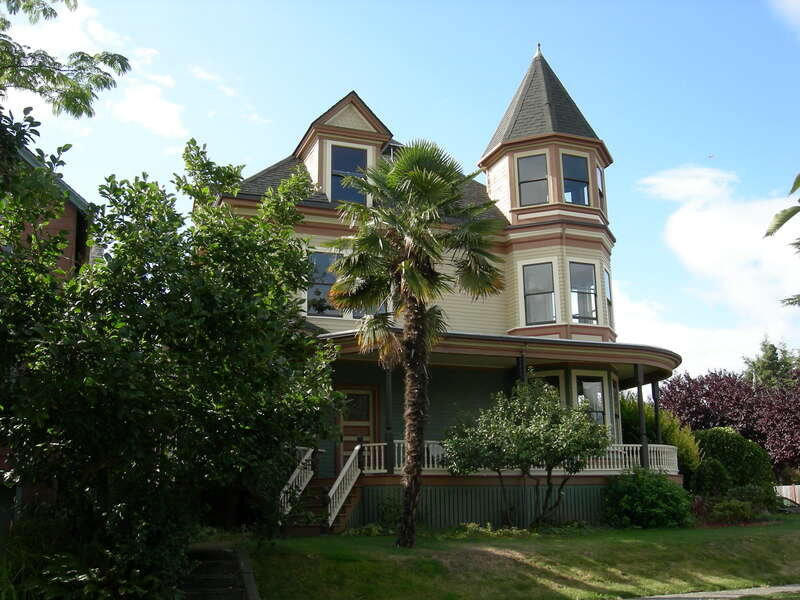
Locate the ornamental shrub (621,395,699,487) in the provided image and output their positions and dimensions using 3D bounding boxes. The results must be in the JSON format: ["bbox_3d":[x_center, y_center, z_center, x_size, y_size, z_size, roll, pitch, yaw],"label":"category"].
[{"bbox_3d":[8.318,4.866,26.570,2.630,3.690,2.500,-4,-13,17],"label":"ornamental shrub"}]

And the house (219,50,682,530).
[{"bbox_3d":[0.153,-0.441,26.147,13.100,14.070,14.300,4,-13,-22],"label":"house"}]

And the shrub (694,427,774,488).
[{"bbox_3d":[10.673,5.355,26.465,2.550,2.640,2.420,-5,-13,21],"label":"shrub"}]

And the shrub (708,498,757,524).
[{"bbox_3d":[7.984,5.056,19.984,1.150,0.560,1.090,-5,-13,21],"label":"shrub"}]

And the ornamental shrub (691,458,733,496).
[{"bbox_3d":[8.901,5.323,23.711,1.200,1.580,1.140,-5,-13,20],"label":"ornamental shrub"}]

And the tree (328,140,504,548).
[{"bbox_3d":[0.335,0.616,15.516,3.360,7.620,3.290,-1,-12,1],"label":"tree"}]

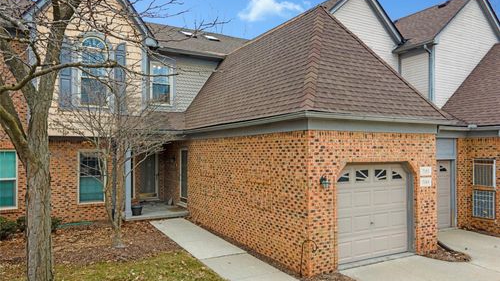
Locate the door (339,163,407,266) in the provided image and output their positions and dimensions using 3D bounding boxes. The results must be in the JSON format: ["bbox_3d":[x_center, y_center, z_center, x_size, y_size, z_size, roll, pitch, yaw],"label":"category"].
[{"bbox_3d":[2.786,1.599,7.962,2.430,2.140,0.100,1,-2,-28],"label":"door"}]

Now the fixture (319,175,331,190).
[{"bbox_3d":[1.473,0.830,6.854,0.180,0.290,0.190,1,-2,-28],"label":"fixture"}]

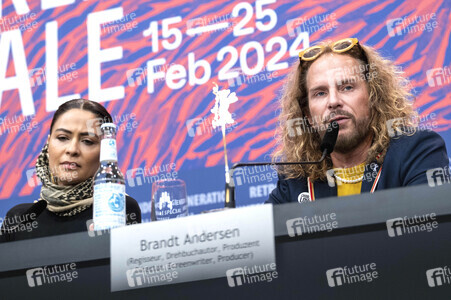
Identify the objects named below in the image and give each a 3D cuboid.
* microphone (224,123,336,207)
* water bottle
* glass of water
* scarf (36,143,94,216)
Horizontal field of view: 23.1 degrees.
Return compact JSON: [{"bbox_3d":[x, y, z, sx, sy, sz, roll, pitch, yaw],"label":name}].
[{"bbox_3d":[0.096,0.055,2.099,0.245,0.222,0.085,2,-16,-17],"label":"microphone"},{"bbox_3d":[-0.220,0.063,2.090,0.061,0.231,0.061,-2,-15,-1],"label":"water bottle"},{"bbox_3d":[-0.102,0.112,2.046,0.072,0.102,0.072,-2,-15,-1],"label":"glass of water"},{"bbox_3d":[-0.367,0.076,2.730,0.210,0.190,0.185,-4,-16,6],"label":"scarf"}]

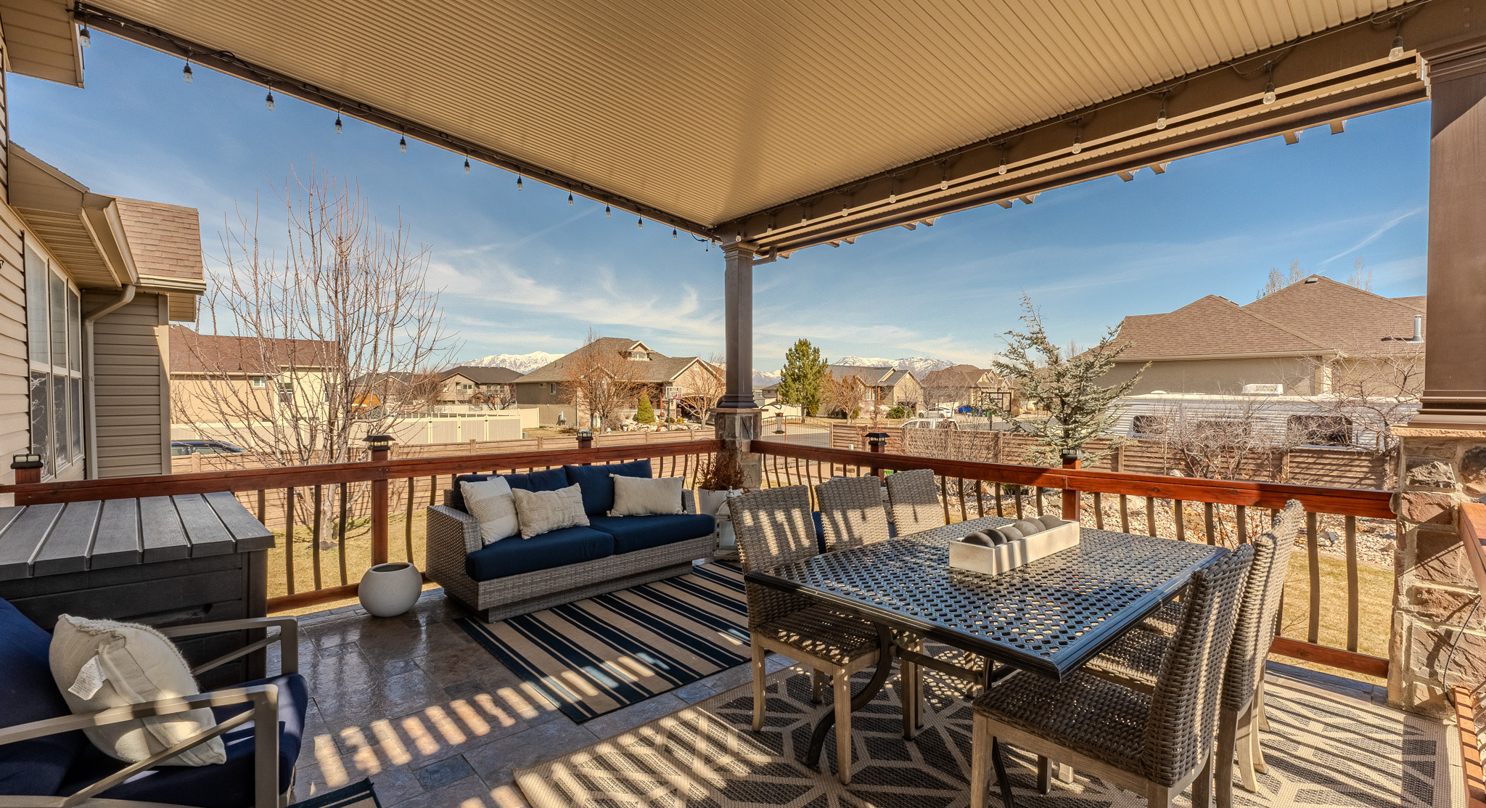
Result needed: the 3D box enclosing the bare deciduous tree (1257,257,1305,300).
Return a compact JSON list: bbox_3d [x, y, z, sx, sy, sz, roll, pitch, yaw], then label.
[{"bbox_3d":[39.026,-4.245,45.000,3.600,12.500,3.600,1,1,41],"label":"bare deciduous tree"}]

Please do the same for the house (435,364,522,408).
[{"bbox_3d":[-39.419,-1.809,92.000,14.500,7.400,11.500,-1,1,-42],"label":"house"}]

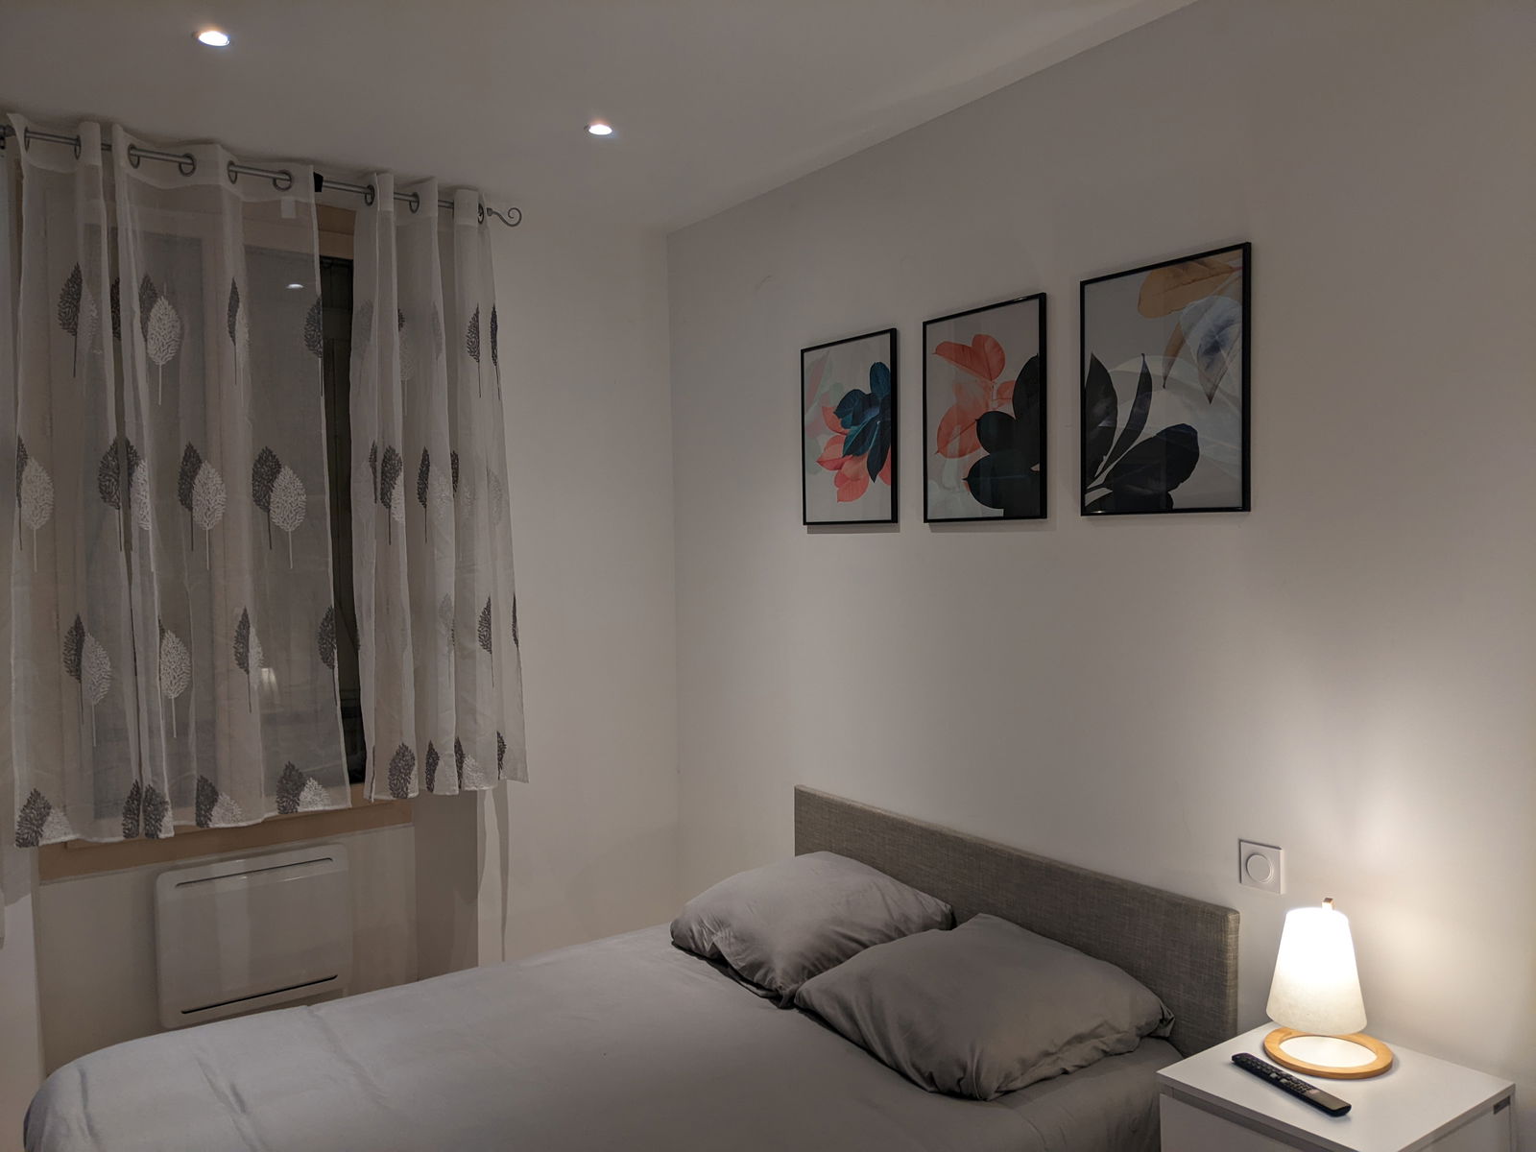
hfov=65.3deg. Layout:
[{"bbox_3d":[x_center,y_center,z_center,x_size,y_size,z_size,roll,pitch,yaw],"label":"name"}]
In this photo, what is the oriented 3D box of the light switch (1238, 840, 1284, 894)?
[{"bbox_3d":[0.948,0.560,2.298,0.012,0.083,0.083,-2,2,-34],"label":"light switch"}]

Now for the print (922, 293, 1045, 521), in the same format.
[{"bbox_3d":[0.517,-0.384,2.872,0.020,0.505,0.405,-2,3,-34],"label":"print"}]

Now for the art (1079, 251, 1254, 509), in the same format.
[{"bbox_3d":[0.805,-0.381,2.447,0.020,0.508,0.405,-2,3,-34],"label":"art"}]

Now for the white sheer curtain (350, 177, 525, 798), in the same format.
[{"bbox_3d":[-0.951,-0.243,3.490,0.467,1.754,0.131,-3,3,-38],"label":"white sheer curtain"}]

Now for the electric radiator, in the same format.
[{"bbox_3d":[-1.533,1.051,3.578,0.541,0.449,0.101,-3,3,-37],"label":"electric radiator"}]

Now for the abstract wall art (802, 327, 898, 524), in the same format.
[{"bbox_3d":[0.224,-0.396,3.305,0.020,0.505,0.410,-2,3,-34],"label":"abstract wall art"}]

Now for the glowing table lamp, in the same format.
[{"bbox_3d":[0.967,0.702,2.071,0.203,0.248,0.203,-2,3,-34],"label":"glowing table lamp"}]

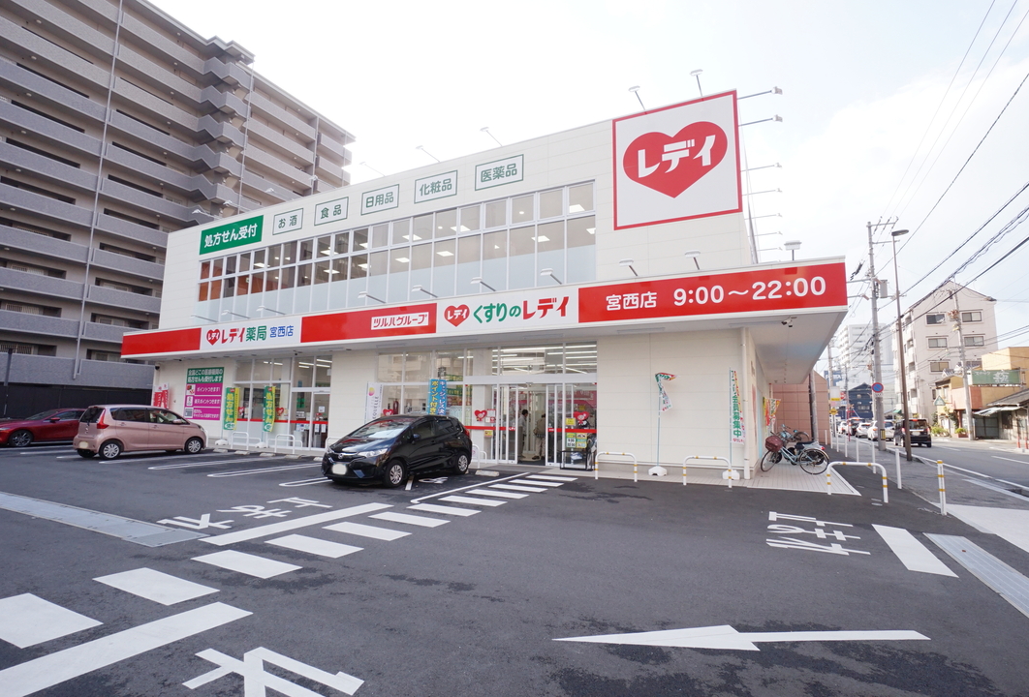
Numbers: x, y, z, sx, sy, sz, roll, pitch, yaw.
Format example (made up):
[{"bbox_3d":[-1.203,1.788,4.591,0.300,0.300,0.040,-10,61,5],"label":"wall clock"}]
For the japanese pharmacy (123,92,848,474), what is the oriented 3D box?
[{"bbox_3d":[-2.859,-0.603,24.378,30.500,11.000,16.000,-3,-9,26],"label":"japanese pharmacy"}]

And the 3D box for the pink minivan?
[{"bbox_3d":[-12.181,2.739,15.538,1.475,1.620,3.395,-3,-9,26],"label":"pink minivan"}]

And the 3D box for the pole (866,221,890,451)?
[{"bbox_3d":[19.507,-0.904,25.101,0.500,12.600,0.500,-3,-9,29],"label":"pole"}]

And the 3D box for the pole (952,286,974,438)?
[{"bbox_3d":[38.353,1.266,39.742,0.420,13.000,0.420,-3,-9,29],"label":"pole"}]

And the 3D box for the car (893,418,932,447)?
[{"bbox_3d":[26.008,5.529,30.495,1.475,1.700,3.395,-3,-9,29],"label":"car"}]

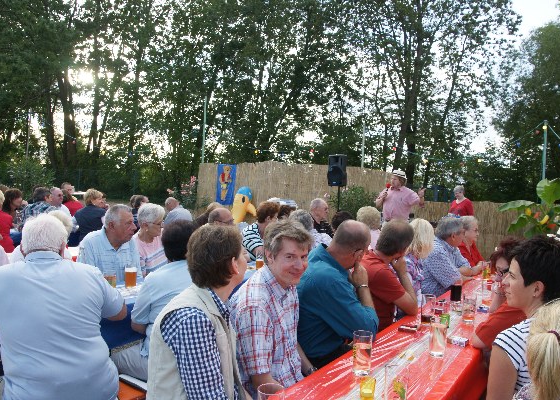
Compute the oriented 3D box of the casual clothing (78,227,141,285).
[{"bbox_3d":[-1.147,0.431,3.037,0.430,0.480,0.290,2,2,-30],"label":"casual clothing"}]

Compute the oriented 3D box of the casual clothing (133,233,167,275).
[{"bbox_3d":[-0.941,0.487,3.337,0.400,0.480,0.280,2,2,-37],"label":"casual clothing"}]

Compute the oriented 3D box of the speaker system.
[{"bbox_3d":[1.087,-0.571,8.708,0.360,0.600,0.340,3,2,17],"label":"speaker system"}]

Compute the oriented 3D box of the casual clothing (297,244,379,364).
[{"bbox_3d":[0.270,0.505,2.188,0.380,0.550,0.450,3,2,-3],"label":"casual clothing"}]

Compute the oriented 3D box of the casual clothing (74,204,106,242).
[{"bbox_3d":[-2.359,0.327,5.607,0.410,0.530,0.310,4,2,30],"label":"casual clothing"}]

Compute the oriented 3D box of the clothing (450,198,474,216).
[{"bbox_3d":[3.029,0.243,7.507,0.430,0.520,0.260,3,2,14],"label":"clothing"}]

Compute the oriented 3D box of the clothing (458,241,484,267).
[{"bbox_3d":[1.652,0.594,3.956,0.310,0.460,0.410,4,2,30],"label":"clothing"}]

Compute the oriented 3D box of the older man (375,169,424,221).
[{"bbox_3d":[1.848,0.418,6.974,0.720,1.750,0.420,3,2,14],"label":"older man"}]

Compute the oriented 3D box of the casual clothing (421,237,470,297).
[{"bbox_3d":[1.227,0.549,3.357,0.380,0.510,0.440,3,2,6],"label":"casual clothing"}]

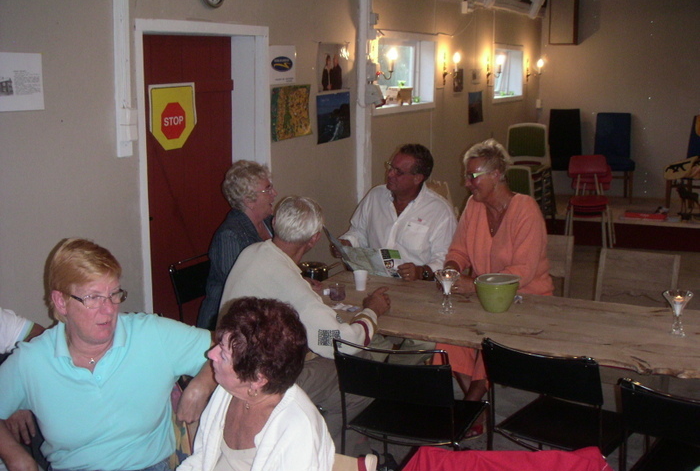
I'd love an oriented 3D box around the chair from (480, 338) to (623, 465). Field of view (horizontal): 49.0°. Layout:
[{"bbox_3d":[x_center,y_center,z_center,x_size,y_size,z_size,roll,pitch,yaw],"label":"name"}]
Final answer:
[{"bbox_3d":[0.812,0.751,2.884,0.450,0.820,0.500,9,15,37],"label":"chair"}]

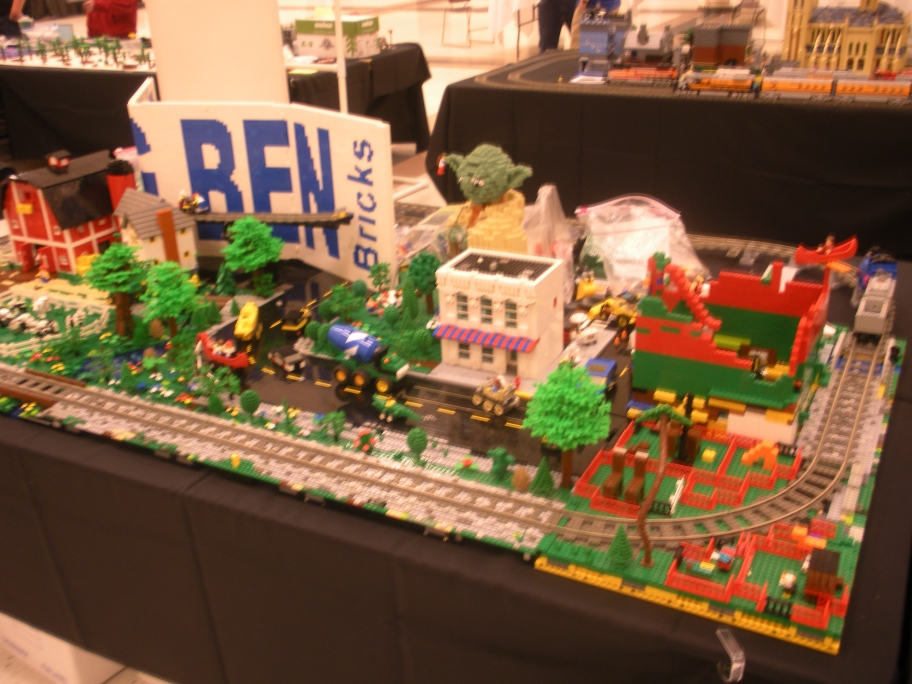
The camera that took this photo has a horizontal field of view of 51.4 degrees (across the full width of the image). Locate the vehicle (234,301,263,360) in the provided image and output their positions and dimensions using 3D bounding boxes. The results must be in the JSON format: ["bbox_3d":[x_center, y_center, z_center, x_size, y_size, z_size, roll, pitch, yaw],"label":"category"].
[{"bbox_3d":[-0.420,-0.029,1.932,0.044,0.054,0.125,-3,24,-1],"label":"vehicle"}]

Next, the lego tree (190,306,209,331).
[{"bbox_3d":[-0.541,-0.053,1.994,0.035,0.057,0.035,10,27,26],"label":"lego tree"}]

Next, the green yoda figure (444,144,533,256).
[{"bbox_3d":[0.073,-0.244,2.026,0.215,0.353,0.180,10,27,26],"label":"green yoda figure"}]

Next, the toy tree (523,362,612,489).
[{"bbox_3d":[0.162,0.121,1.367,0.129,0.198,0.129,-2,24,1],"label":"toy tree"}]

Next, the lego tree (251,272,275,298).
[{"bbox_3d":[-0.440,-0.132,2.159,0.050,0.055,0.048,-2,24,1],"label":"lego tree"}]

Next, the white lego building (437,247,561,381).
[{"bbox_3d":[0.084,-0.053,1.774,0.200,0.184,0.152,10,27,26],"label":"white lego building"}]

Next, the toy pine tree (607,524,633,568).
[{"bbox_3d":[0.210,0.260,1.215,0.033,0.063,0.033,10,27,26],"label":"toy pine tree"}]

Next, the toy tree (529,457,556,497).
[{"bbox_3d":[0.126,0.191,1.383,0.034,0.063,0.034,-2,24,1],"label":"toy tree"}]

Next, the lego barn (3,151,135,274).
[{"bbox_3d":[-0.965,-0.353,2.433,0.255,0.272,0.258,10,27,26],"label":"lego barn"}]

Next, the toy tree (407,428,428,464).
[{"bbox_3d":[-0.060,0.160,1.473,0.032,0.060,0.032,-2,24,1],"label":"toy tree"}]

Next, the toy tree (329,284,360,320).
[{"bbox_3d":[-0.233,-0.082,2.005,0.062,0.074,0.058,10,27,26],"label":"toy tree"}]

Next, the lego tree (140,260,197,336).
[{"bbox_3d":[-0.595,-0.084,1.954,0.118,0.150,0.114,10,27,26],"label":"lego tree"}]

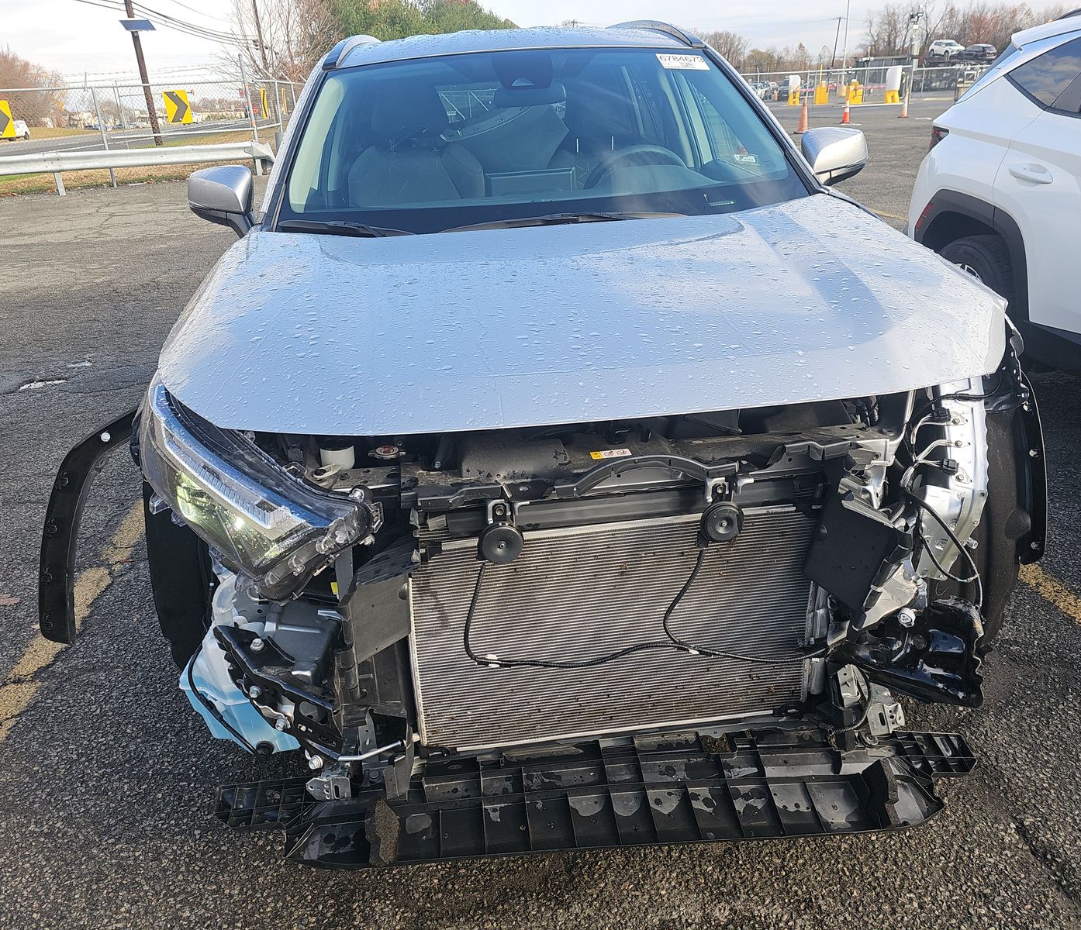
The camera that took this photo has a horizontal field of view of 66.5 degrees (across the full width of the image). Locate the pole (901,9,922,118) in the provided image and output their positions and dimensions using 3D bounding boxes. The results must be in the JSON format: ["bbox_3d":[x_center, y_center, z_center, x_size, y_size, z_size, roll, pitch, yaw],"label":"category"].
[{"bbox_3d":[24.542,-26.870,54.100,0.800,5.350,0.500,7,26,21],"label":"pole"}]

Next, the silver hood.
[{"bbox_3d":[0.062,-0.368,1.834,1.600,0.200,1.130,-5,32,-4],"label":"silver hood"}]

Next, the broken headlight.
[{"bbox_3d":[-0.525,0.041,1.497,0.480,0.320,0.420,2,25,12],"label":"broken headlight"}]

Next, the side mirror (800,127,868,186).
[{"bbox_3d":[0.919,-0.950,2.576,0.215,0.200,0.165,-5,24,-4],"label":"side mirror"}]

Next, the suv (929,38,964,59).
[{"bbox_3d":[43.472,-44.548,88.259,1.850,1.690,4.600,-10,29,-14],"label":"suv"}]

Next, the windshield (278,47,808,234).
[{"bbox_3d":[-0.017,-1.000,2.471,1.500,0.130,0.970,-5,53,-4],"label":"windshield"}]

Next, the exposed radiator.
[{"bbox_3d":[0.148,0.307,1.547,0.750,0.460,0.060,-5,24,-4],"label":"exposed radiator"}]

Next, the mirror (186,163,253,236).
[{"bbox_3d":[-0.932,-0.779,2.442,0.215,0.200,0.165,-5,24,-4],"label":"mirror"}]

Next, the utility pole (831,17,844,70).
[{"bbox_3d":[48.675,-68.041,136.442,1.000,10.700,0.400,8,26,16],"label":"utility pole"}]

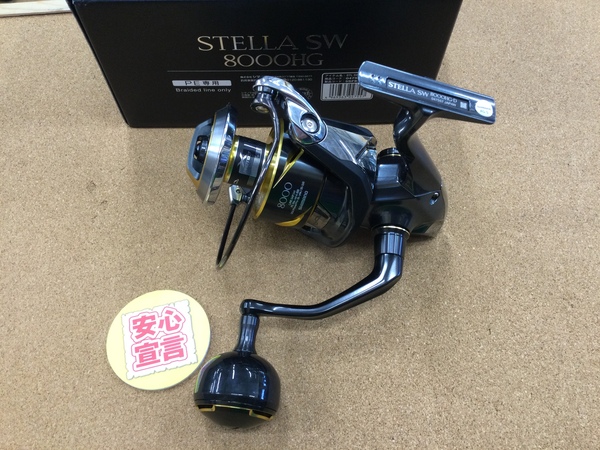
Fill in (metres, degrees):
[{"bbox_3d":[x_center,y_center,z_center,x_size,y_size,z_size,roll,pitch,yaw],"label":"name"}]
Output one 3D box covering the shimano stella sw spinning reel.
[{"bbox_3d":[0.010,0.010,0.269,0.142,0.136,0.167,8,61,-7],"label":"shimano stella sw spinning reel"}]

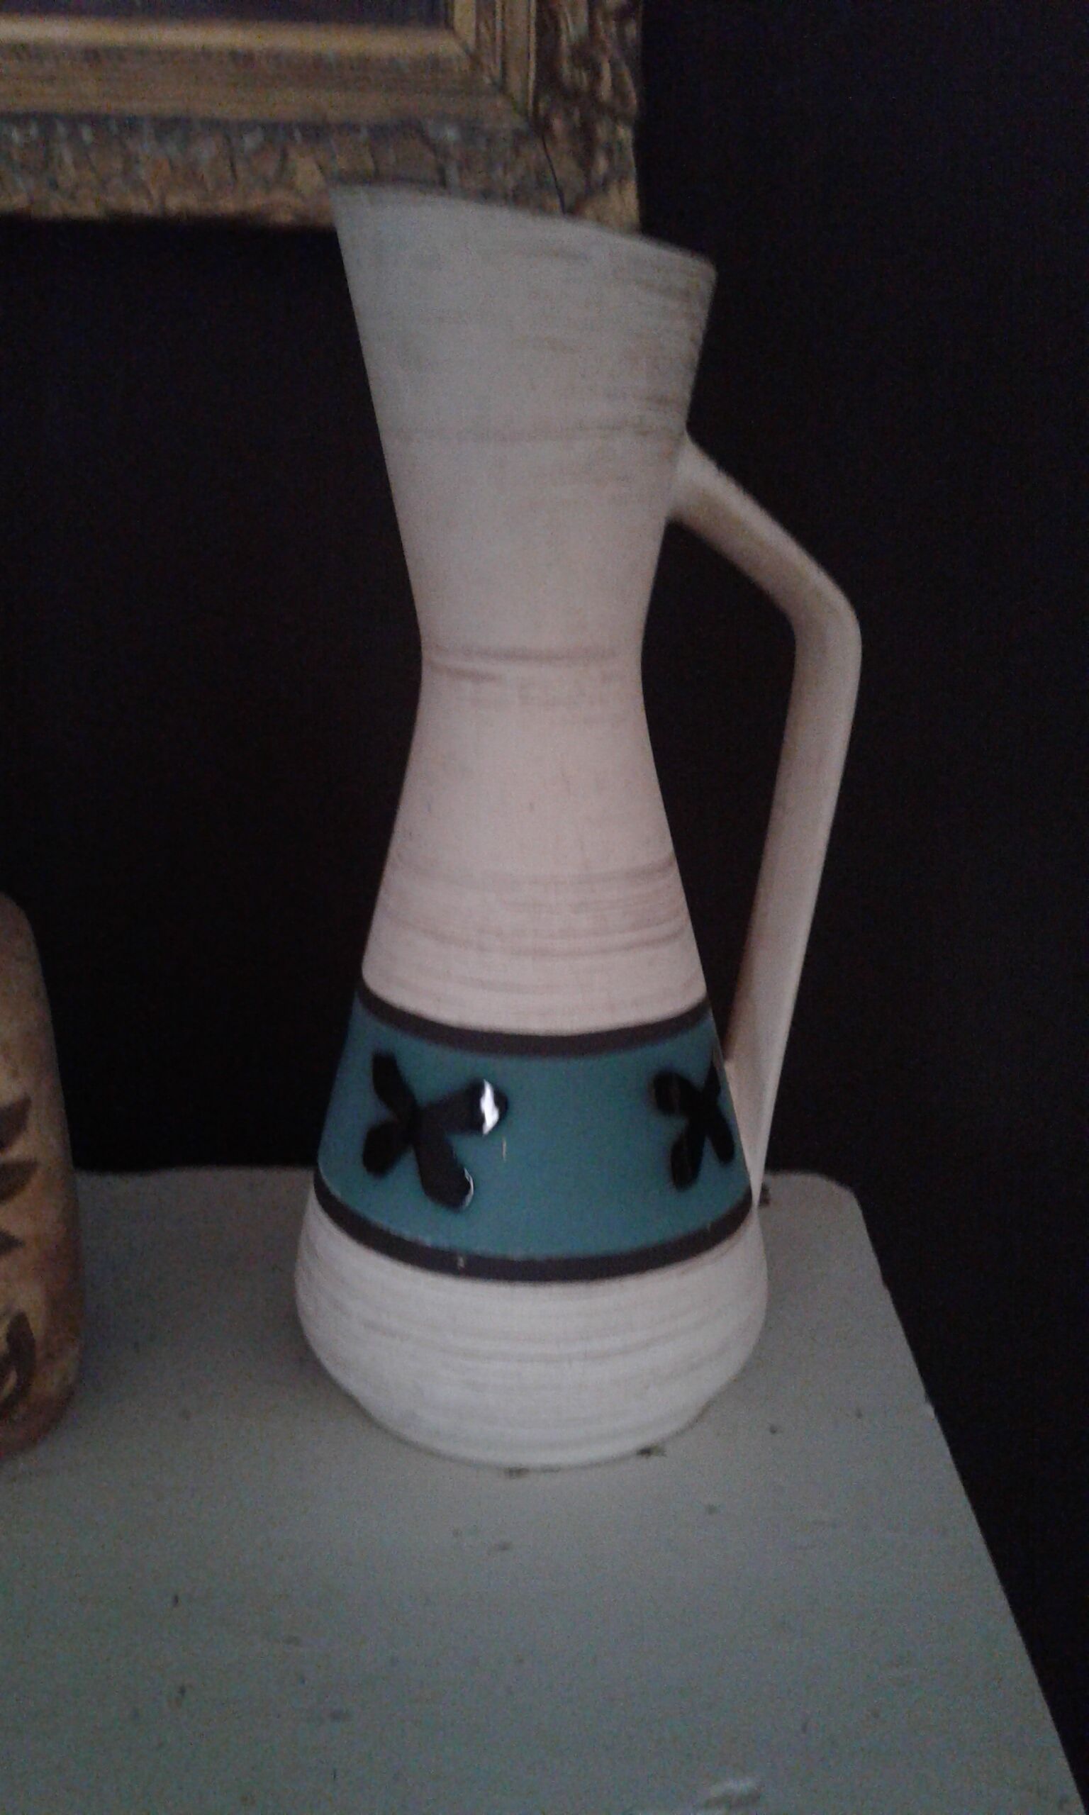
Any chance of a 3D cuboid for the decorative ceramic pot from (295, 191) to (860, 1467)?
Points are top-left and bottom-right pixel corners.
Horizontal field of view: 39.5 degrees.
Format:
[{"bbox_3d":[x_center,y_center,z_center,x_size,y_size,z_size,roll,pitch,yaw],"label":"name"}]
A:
[{"bbox_3d":[0.006,-0.018,0.397,0.153,0.307,0.132,-4,19,-11],"label":"decorative ceramic pot"}]

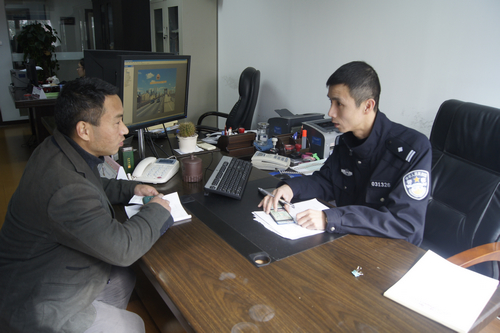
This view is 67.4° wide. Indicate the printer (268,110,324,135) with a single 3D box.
[{"bbox_3d":[0.361,-0.336,2.935,0.340,0.240,0.230,-12,23,-33],"label":"printer"}]

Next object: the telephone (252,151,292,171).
[{"bbox_3d":[0.136,-0.048,2.316,0.220,0.080,0.170,6,20,12],"label":"telephone"}]

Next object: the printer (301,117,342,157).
[{"bbox_3d":[0.575,-0.212,2.650,0.360,0.205,0.237,-12,23,-33],"label":"printer"}]

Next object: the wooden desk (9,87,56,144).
[{"bbox_3d":[-2.358,-0.530,4.491,0.750,0.750,1.250,-12,23,-33],"label":"wooden desk"}]

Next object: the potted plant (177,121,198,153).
[{"bbox_3d":[-0.368,-0.188,2.260,0.120,0.180,0.120,1,19,0],"label":"potted plant"}]

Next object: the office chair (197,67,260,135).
[{"bbox_3d":[-0.267,-0.340,3.489,0.670,1.150,0.650,-2,20,-9],"label":"office chair"}]

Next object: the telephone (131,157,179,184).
[{"bbox_3d":[-0.457,0.011,1.843,0.180,0.080,0.215,4,20,8],"label":"telephone"}]

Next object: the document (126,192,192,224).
[{"bbox_3d":[-0.369,0.154,1.527,0.220,0.025,0.240,-7,21,-23],"label":"document"}]

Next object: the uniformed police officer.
[{"bbox_3d":[0.415,0.275,1.512,0.660,1.340,0.540,-10,22,-29],"label":"uniformed police officer"}]

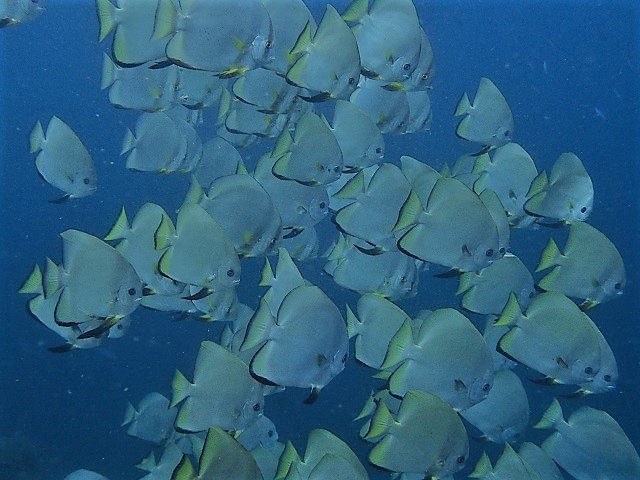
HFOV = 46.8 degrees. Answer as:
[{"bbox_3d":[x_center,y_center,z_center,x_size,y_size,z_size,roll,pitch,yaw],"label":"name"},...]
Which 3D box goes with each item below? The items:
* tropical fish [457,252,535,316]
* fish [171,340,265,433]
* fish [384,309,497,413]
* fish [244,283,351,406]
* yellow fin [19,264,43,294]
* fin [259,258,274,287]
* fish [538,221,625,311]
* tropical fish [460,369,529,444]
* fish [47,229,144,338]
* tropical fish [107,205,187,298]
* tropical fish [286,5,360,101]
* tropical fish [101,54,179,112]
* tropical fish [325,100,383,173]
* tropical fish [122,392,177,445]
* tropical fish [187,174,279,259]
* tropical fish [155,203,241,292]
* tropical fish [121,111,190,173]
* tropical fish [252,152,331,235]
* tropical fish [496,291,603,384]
[{"bbox_3d":[0.736,0.186,3.100,0.345,0.270,0.070,15,-3,-22],"label":"tropical fish"},{"bbox_3d":[-0.356,0.542,2.700,0.360,0.335,0.065,15,0,0],"label":"fish"},{"bbox_3d":[0.401,0.394,2.400,0.370,0.335,0.067,24,-2,-4],"label":"fish"},{"bbox_3d":[-0.071,0.347,2.550,0.400,0.390,0.065,22,-12,-31],"label":"fish"},{"bbox_3d":[-1.073,0.147,2.750,0.075,0.125,0.020,28,-3,-12],"label":"yellow fin"},{"bbox_3d":[-0.232,0.141,3.200,0.060,0.125,0.020,18,-3,-20],"label":"fin"},{"bbox_3d":[1.099,0.105,3.050,0.360,0.325,0.065,25,0,0],"label":"fish"},{"bbox_3d":[0.811,0.801,3.600,0.400,0.380,0.065,19,-2,-10],"label":"tropical fish"},{"bbox_3d":[-0.793,0.149,2.600,0.345,0.355,0.075,8,-3,-3],"label":"fish"},{"bbox_3d":[-0.672,0.054,2.950,0.370,0.335,0.065,24,2,5],"label":"tropical fish"},{"bbox_3d":[0.033,-0.711,2.850,0.345,0.335,0.065,28,7,14],"label":"tropical fish"},{"bbox_3d":[-0.716,-0.647,3.000,0.355,0.280,0.070,7,-3,-22],"label":"tropical fish"},{"bbox_3d":[0.119,-0.444,3.200,0.330,0.285,0.070,18,-3,-20],"label":"tropical fish"},{"bbox_3d":[-0.963,1.020,4.200,0.330,0.280,0.070,20,-3,-20],"label":"tropical fish"},{"bbox_3d":[-0.311,-0.083,2.600,0.350,0.285,0.075,25,-3,-28],"label":"tropical fish"},{"bbox_3d":[-0.497,0.052,3.050,0.400,0.380,0.065,19,-6,-21],"label":"tropical fish"},{"bbox_3d":[-0.901,-0.539,4.050,0.360,0.335,0.065,14,-2,-10],"label":"tropical fish"},{"bbox_3d":[-0.144,-0.201,3.000,0.385,0.355,0.070,20,-3,-9],"label":"tropical fish"},{"bbox_3d":[0.735,0.316,2.400,0.345,0.285,0.075,28,-3,-12],"label":"tropical fish"}]

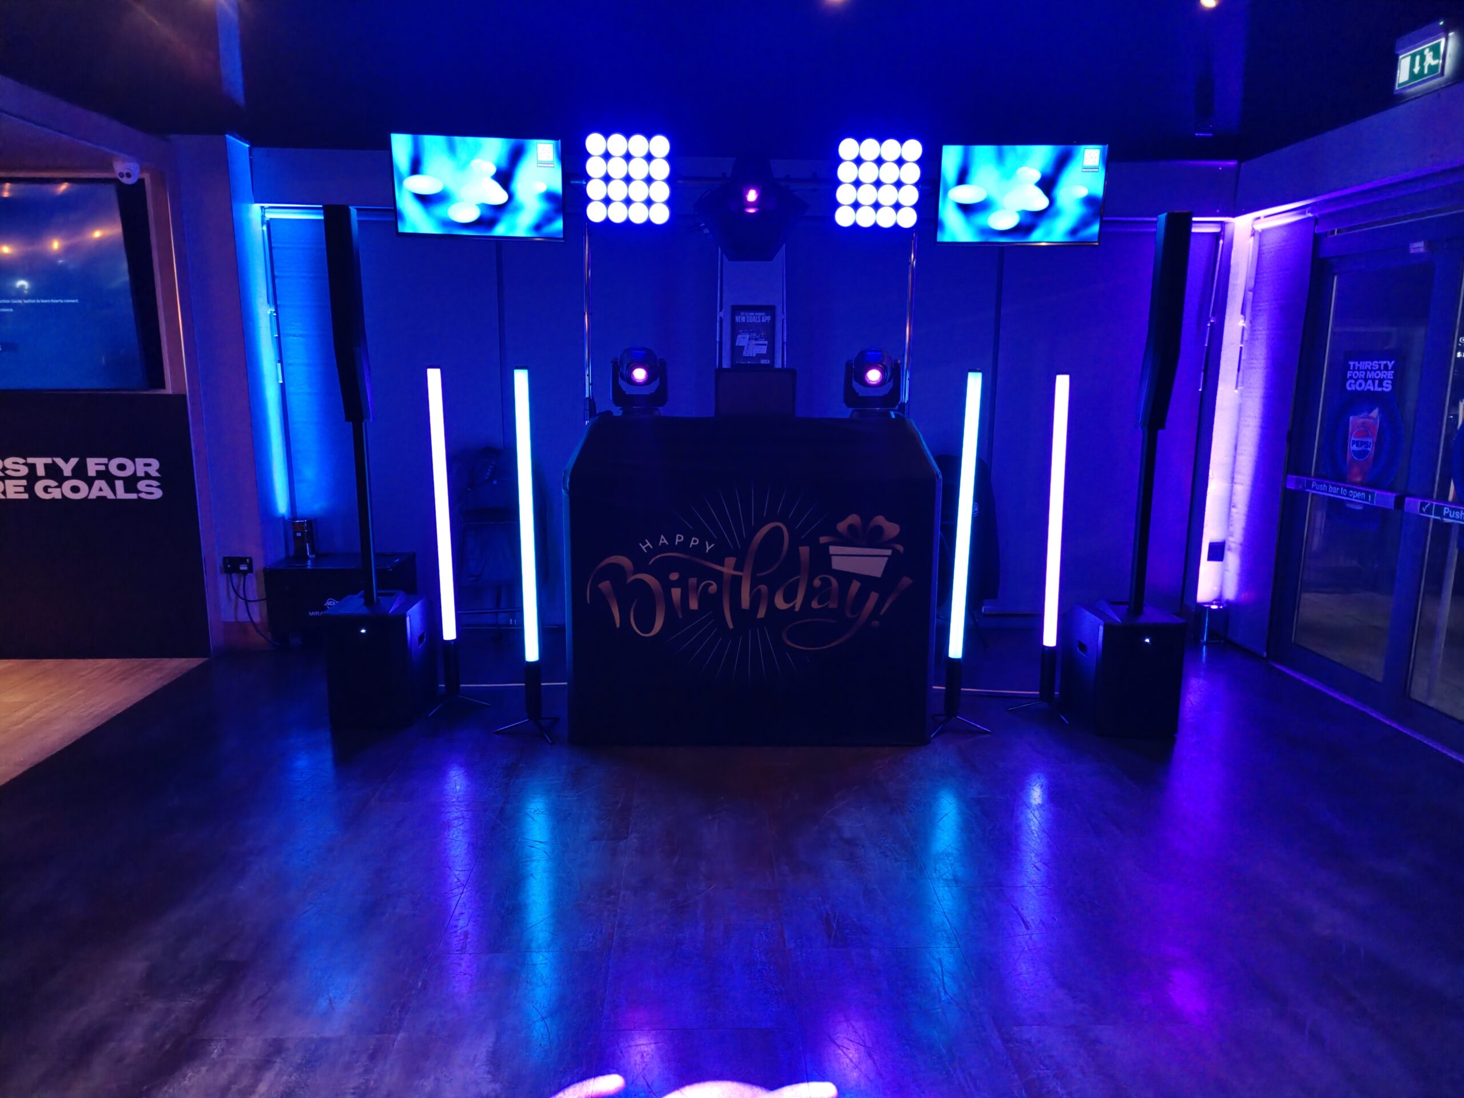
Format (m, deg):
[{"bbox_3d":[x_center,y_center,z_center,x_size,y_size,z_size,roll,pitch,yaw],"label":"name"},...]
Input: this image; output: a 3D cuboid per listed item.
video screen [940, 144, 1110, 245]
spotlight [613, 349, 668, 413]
[{"bbox_3d":[1.258,-1.538,4.220,0.715,0.412,0.060,1,13,3],"label":"video screen"},{"bbox_3d":[-0.398,-0.721,4.229,0.240,0.325,0.210,0,11,-2],"label":"spotlight"}]

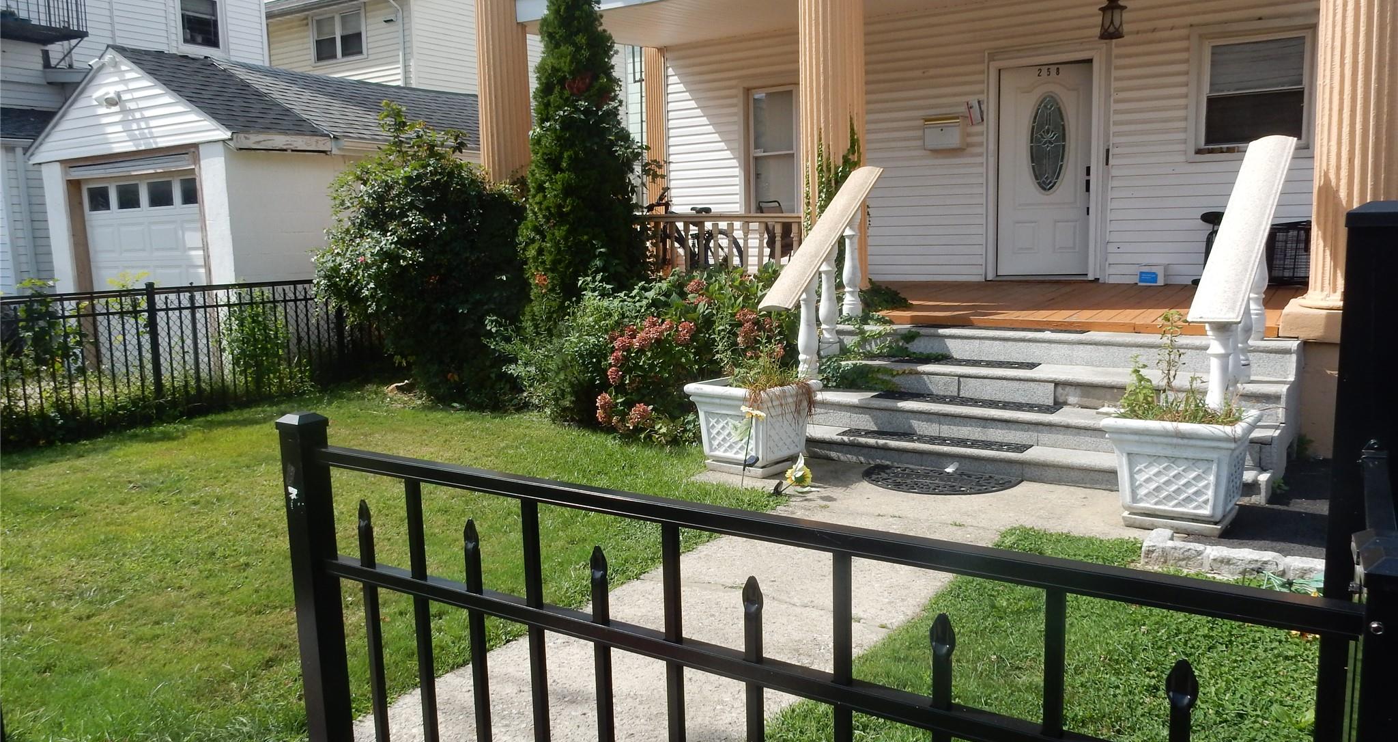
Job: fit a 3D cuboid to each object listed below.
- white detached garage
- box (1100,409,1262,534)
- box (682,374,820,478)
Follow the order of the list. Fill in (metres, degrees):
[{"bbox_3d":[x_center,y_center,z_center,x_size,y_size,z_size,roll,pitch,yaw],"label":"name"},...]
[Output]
[{"bbox_3d":[-4.222,-2.051,13.470,4.137,3.484,6.700,4,9,34],"label":"white detached garage"},{"bbox_3d":[2.372,0.474,4.949,0.595,0.545,0.595,5,10,38],"label":"box"},{"bbox_3d":[0.345,0.331,6.266,0.595,0.545,0.595,5,10,40],"label":"box"}]

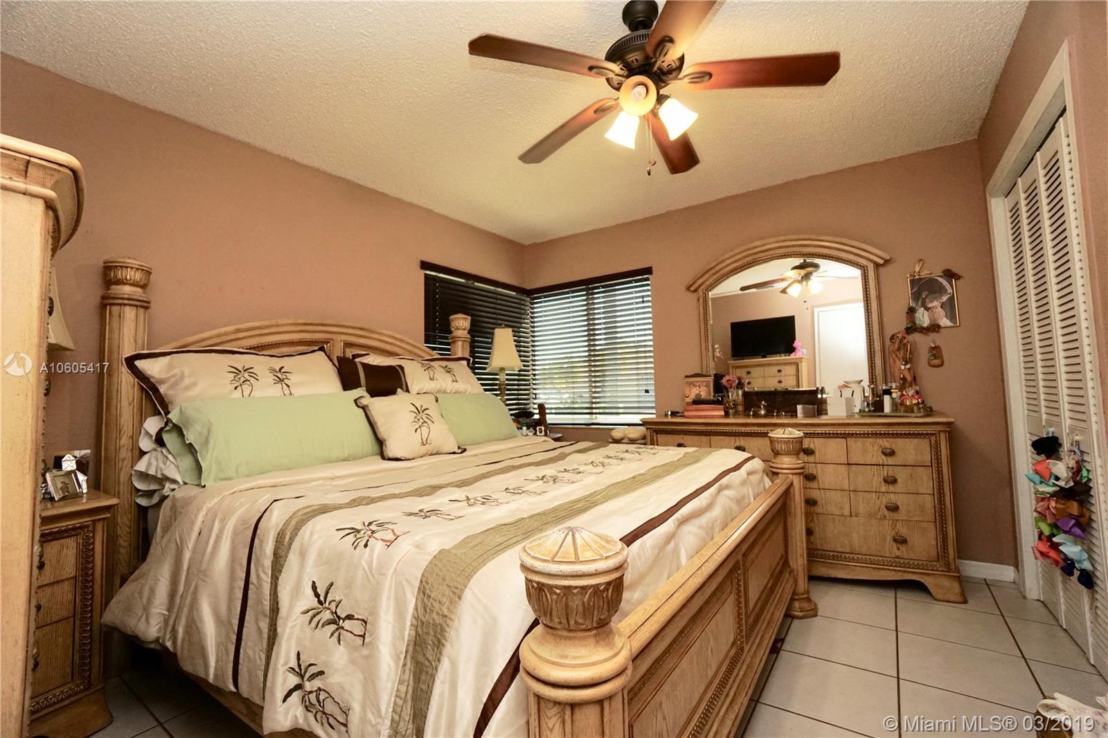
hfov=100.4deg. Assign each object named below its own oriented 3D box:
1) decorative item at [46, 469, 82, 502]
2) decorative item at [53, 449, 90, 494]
[{"bbox_3d":[-1.820,0.431,1.720,0.060,0.105,0.085,-3,-3,10],"label":"decorative item"},{"bbox_3d":[-1.889,0.405,1.799,0.060,0.170,0.110,-4,-4,27],"label":"decorative item"}]

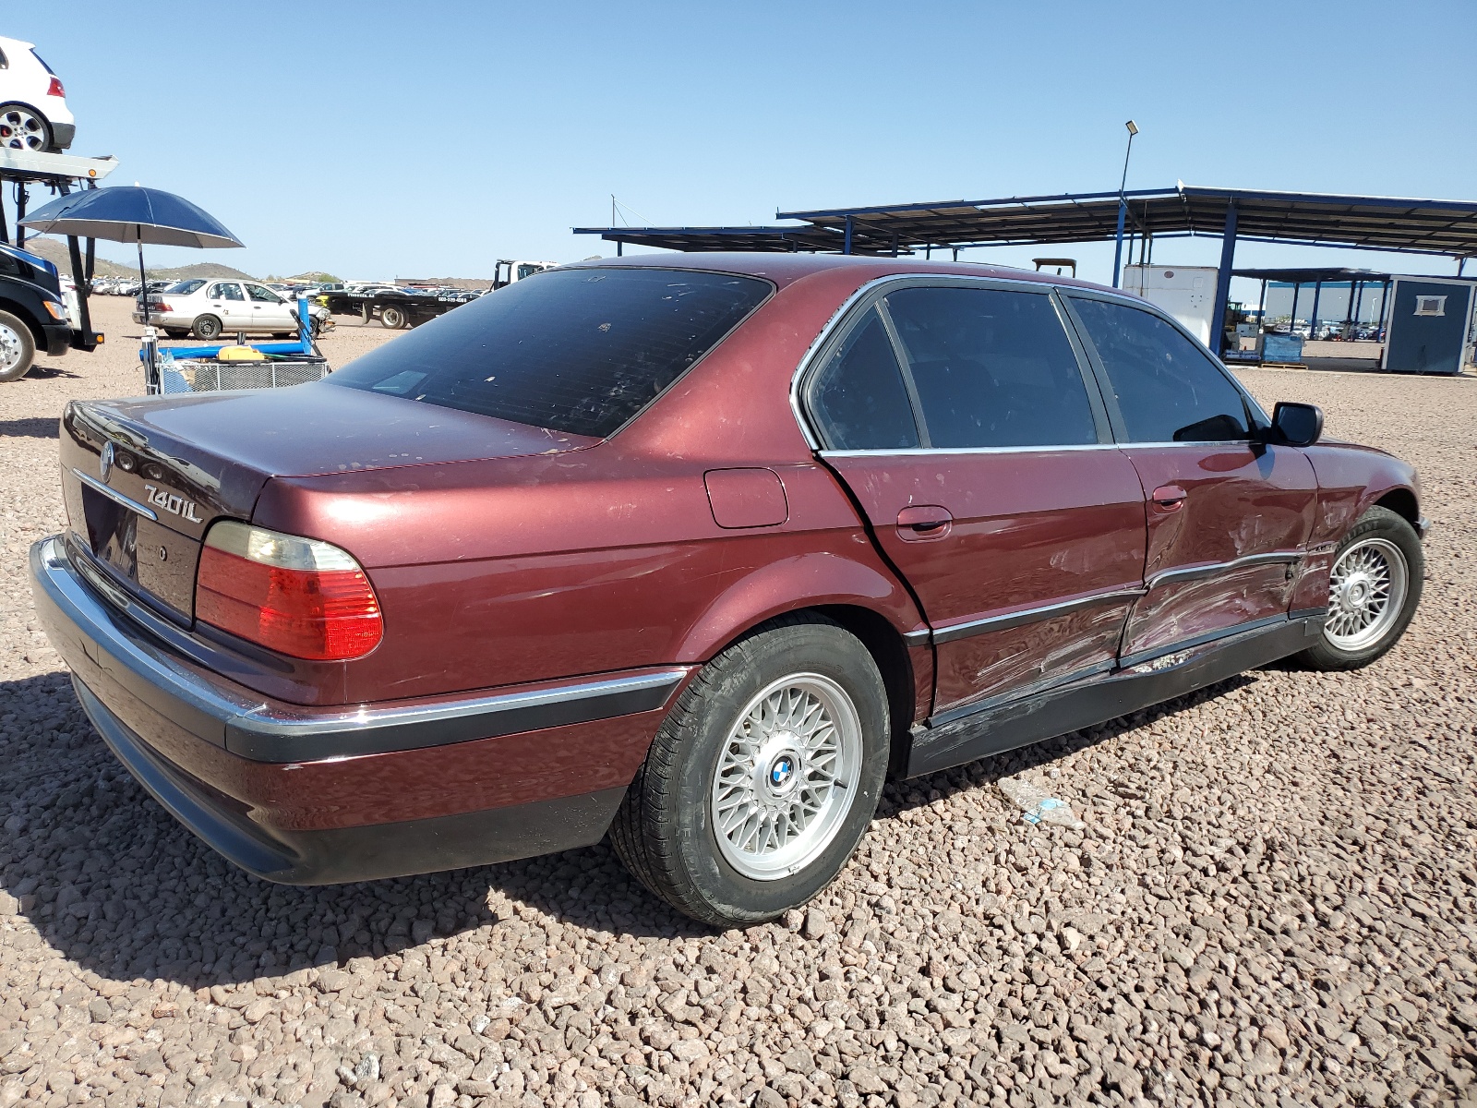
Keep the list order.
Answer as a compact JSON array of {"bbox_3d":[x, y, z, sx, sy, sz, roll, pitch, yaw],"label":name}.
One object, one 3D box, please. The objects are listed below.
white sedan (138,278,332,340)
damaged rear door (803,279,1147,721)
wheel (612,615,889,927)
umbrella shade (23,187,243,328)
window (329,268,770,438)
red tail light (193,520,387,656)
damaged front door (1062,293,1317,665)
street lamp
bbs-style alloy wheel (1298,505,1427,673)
[{"bbox_3d":[-11.659,-5.705,25.898,1.690,1.390,4.300,12,15,39],"label":"white sedan"},{"bbox_3d":[0.582,-0.157,2.722,1.250,1.020,0.270,-8,15,-40],"label":"damaged rear door"},{"bbox_3d":[0.043,0.445,2.413,0.670,0.670,0.245,-8,15,-40],"label":"wheel"},{"bbox_3d":[-4.980,-2.475,9.200,1.650,1.130,1.650,6,12,17],"label":"umbrella shade"},{"bbox_3d":[-0.519,-0.544,2.753,0.660,0.120,1.380,-42,34,-26],"label":"window"},{"bbox_3d":[-0.719,0.042,1.747,0.200,0.200,0.380,-8,15,-40],"label":"red tail light"},{"bbox_3d":[1.394,-0.250,3.404,1.270,1.030,0.260,-8,15,-40],"label":"damaged front door"},{"bbox_3d":[10.550,-8.650,30.800,0.500,6.300,0.550,8,13,26],"label":"street lamp"},{"bbox_3d":[2.381,0.132,4.378,0.670,0.670,0.240,-2,12,-20],"label":"bbs-style alloy wheel"}]

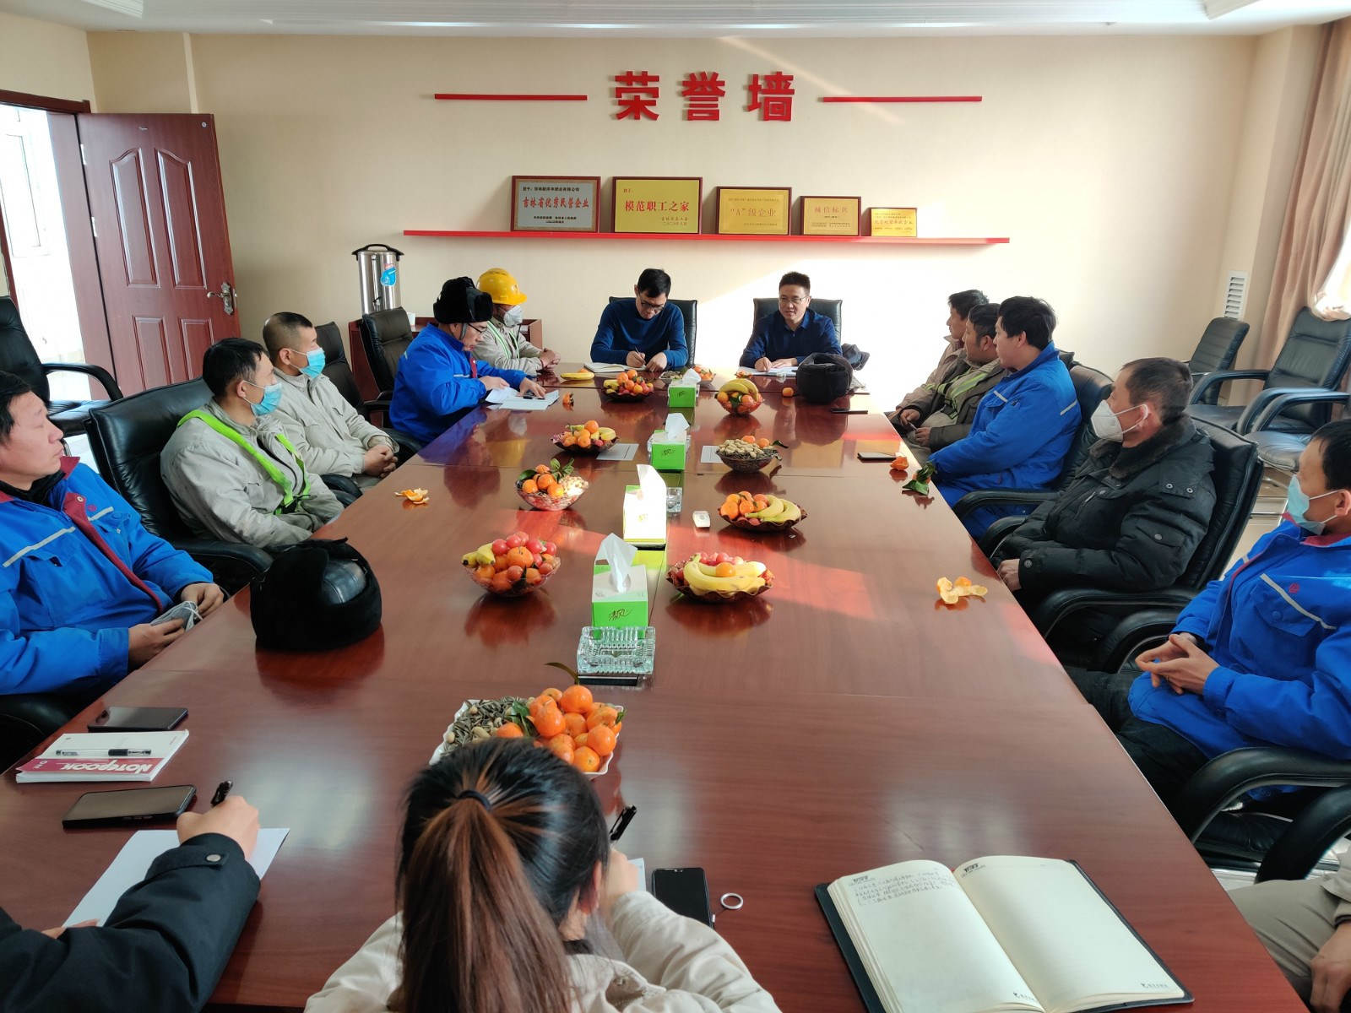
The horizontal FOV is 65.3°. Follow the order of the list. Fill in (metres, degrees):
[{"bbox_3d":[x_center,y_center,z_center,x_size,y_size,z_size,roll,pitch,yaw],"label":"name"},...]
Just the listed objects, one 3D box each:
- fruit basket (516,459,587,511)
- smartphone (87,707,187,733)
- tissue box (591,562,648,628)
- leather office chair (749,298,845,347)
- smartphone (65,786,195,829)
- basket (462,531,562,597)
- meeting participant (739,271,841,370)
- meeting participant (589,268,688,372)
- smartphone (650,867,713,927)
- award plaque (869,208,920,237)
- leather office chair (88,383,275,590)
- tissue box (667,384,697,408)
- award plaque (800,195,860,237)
[{"bbox_3d":[-0.364,-0.066,3.130,0.215,0.128,0.215,1,16,3],"label":"fruit basket"},{"bbox_3d":[-0.953,0.380,1.873,0.149,0.009,0.075,1,16,2],"label":"smartphone"},{"bbox_3d":[-0.120,0.205,2.279,0.112,0.086,0.222,0,16,-3],"label":"tissue box"},{"bbox_3d":[0.698,-0.606,6.090,0.630,1.080,0.670,2,16,3],"label":"leather office chair"},{"bbox_3d":[-0.822,0.451,1.589,0.160,0.009,0.077,-2,16,-9],"label":"smartphone"},{"bbox_3d":[-0.383,0.124,2.471,0.237,0.130,0.235,1,16,3],"label":"basket"},{"bbox_3d":[0.653,-0.704,6.035,0.570,1.257,0.780,3,16,8],"label":"meeting participant"},{"bbox_3d":[-0.222,-0.723,6.059,0.570,1.263,0.780,1,16,1],"label":"meeting participant"},{"bbox_3d":[0.012,0.530,1.385,0.075,0.009,0.158,-1,17,-5],"label":"smartphone"},{"bbox_3d":[1.431,-1.859,6.900,0.305,0.195,0.020,2,3,3],"label":"award plaque"},{"bbox_3d":[-1.228,0.220,3.148,0.670,1.080,0.630,4,17,13],"label":"leather office chair"},{"bbox_3d":[0.038,-0.509,4.748,0.112,0.086,0.222,2,16,3],"label":"tissue box"},{"bbox_3d":[0.983,-1.830,6.659,0.376,0.237,0.025,1,9,3],"label":"award plaque"}]

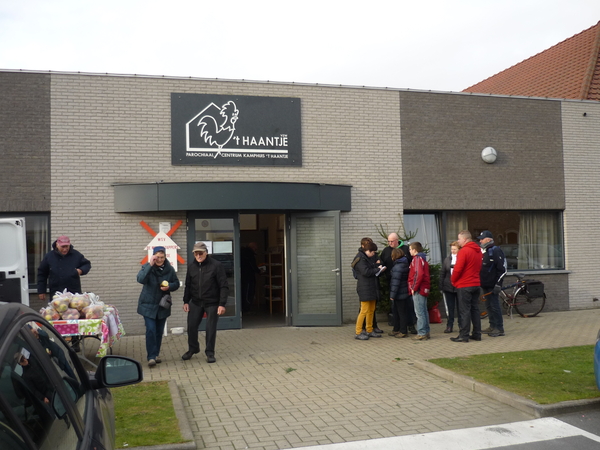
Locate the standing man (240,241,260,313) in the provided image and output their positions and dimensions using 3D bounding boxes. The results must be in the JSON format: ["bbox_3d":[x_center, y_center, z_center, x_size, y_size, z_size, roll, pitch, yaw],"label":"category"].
[{"bbox_3d":[-1.227,1.268,13.897,0.520,1.700,0.500,-1,-3,-13],"label":"standing man"}]

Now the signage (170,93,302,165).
[{"bbox_3d":[-1.188,-1.833,11.100,2.520,1.370,0.040,-1,-3,-13],"label":"signage"}]

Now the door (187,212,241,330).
[{"bbox_3d":[-1.648,0.882,10.937,1.020,2.200,0.080,-1,-3,-13],"label":"door"}]

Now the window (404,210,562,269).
[{"bbox_3d":[4.000,0.364,12.339,3.810,1.360,0.120,-1,-3,-13],"label":"window"}]

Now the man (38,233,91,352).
[{"bbox_3d":[-3.633,1.077,8.786,0.780,1.740,0.420,0,-3,-16],"label":"man"}]

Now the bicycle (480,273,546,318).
[{"bbox_3d":[4.290,1.425,11.852,1.720,0.970,0.500,-1,-3,-13],"label":"bicycle"}]

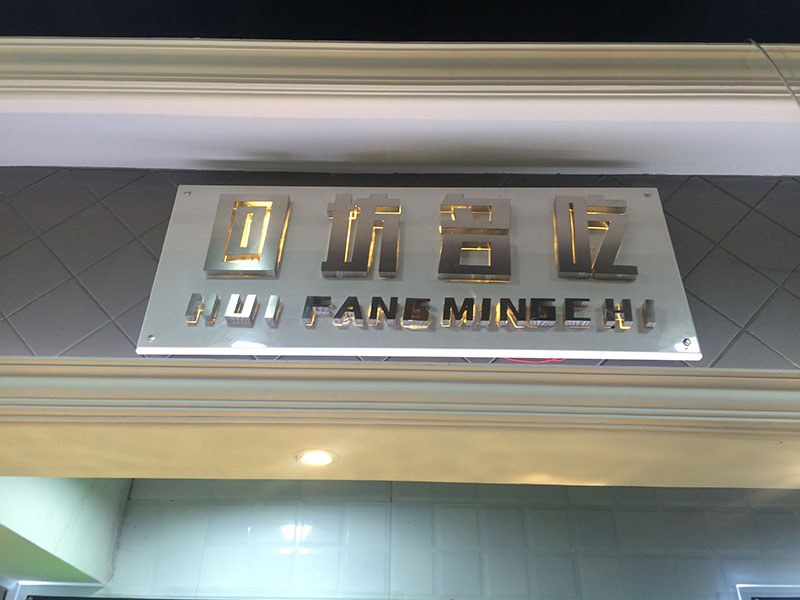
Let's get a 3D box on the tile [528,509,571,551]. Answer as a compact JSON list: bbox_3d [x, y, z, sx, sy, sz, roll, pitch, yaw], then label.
[{"bbox_3d":[0.492,0.756,2.210,0.148,0.148,0.010,1,-33,0],"label":"tile"}]

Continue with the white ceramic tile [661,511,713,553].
[{"bbox_3d":[0.942,0.765,2.209,0.148,0.148,0.010,1,-33,0],"label":"white ceramic tile"}]

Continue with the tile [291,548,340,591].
[{"bbox_3d":[-0.260,0.867,2.129,0.148,0.148,0.010,1,-33,0],"label":"tile"}]

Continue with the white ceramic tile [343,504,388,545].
[{"bbox_3d":[-0.107,0.744,2.212,0.147,0.147,0.010,1,-31,0],"label":"white ceramic tile"}]

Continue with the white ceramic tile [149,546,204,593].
[{"bbox_3d":[-0.710,0.865,2.138,0.147,0.147,0.010,1,-31,0],"label":"white ceramic tile"}]

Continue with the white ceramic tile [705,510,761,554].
[{"bbox_3d":[1.092,0.768,2.209,0.148,0.148,0.010,1,-33,0],"label":"white ceramic tile"}]

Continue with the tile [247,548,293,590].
[{"bbox_3d":[-0.410,0.864,2.129,0.148,0.148,0.010,1,-33,0],"label":"tile"}]

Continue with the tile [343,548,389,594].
[{"bbox_3d":[-0.110,0.872,2.134,0.147,0.147,0.010,1,-31,0],"label":"tile"}]

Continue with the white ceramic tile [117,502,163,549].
[{"bbox_3d":[-0.857,0.735,2.218,0.147,0.147,0.010,1,-31,0],"label":"white ceramic tile"}]

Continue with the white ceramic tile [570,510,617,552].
[{"bbox_3d":[0.642,0.753,2.205,0.147,0.147,0.010,1,-31,0],"label":"white ceramic tile"}]

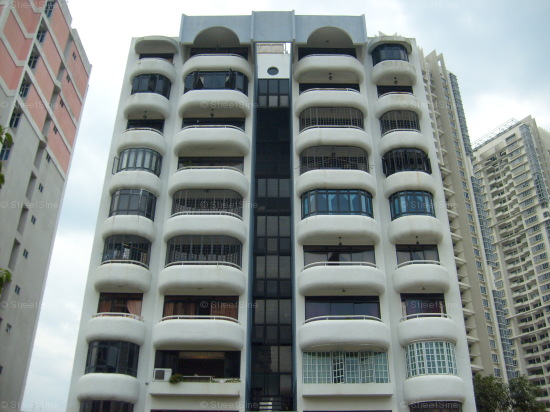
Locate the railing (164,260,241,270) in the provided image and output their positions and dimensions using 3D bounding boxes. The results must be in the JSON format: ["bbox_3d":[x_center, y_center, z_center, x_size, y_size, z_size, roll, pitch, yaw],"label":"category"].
[{"bbox_3d":[-3.898,3.359,30.126,4.100,0.260,1.120,0,-29,0],"label":"railing"}]

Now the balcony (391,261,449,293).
[{"bbox_3d":[8.123,3.894,30.905,3.060,1.437,1.140,0,-29,0],"label":"balcony"}]

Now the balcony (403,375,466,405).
[{"bbox_3d":[8.031,9.218,27.585,3.151,1.224,1.151,0,-28,0],"label":"balcony"}]

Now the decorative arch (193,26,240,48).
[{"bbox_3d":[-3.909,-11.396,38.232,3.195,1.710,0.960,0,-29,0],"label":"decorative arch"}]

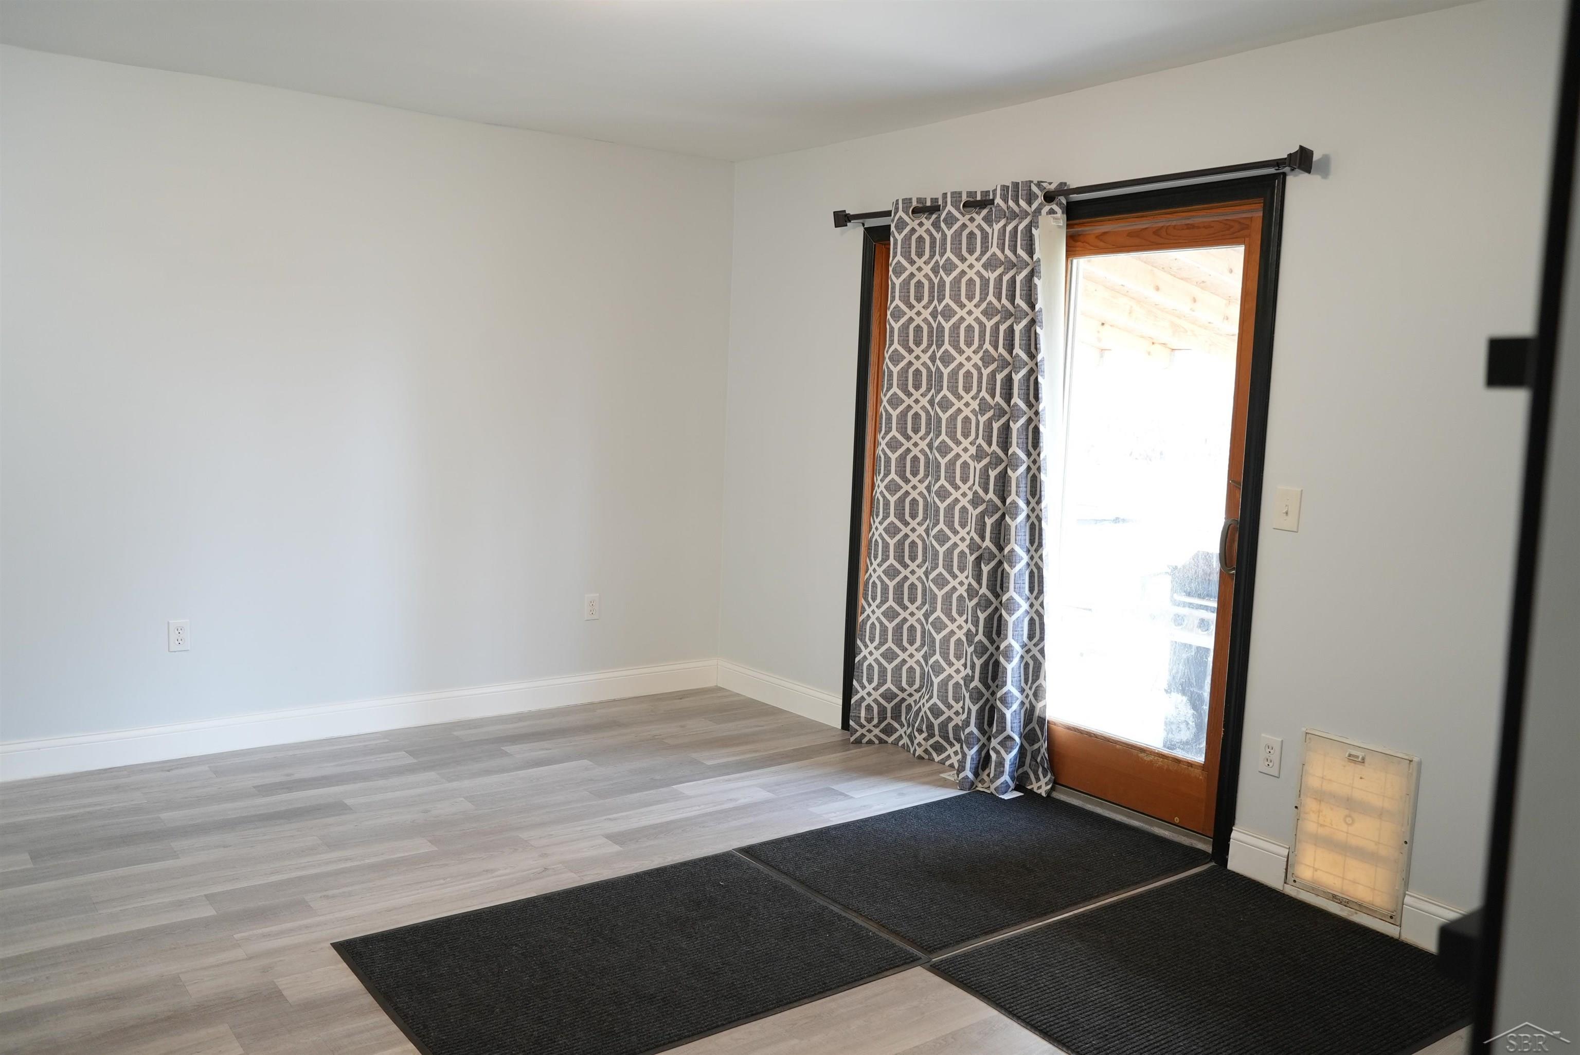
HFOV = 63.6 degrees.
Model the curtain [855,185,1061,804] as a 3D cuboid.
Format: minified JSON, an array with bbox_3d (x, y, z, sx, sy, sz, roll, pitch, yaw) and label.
[{"bbox_3d":[0.583,-0.138,4.640,0.145,2.130,0.980,-3,8,-36],"label":"curtain"}]

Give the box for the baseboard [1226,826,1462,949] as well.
[{"bbox_3d":[1.528,1.013,3.550,0.016,0.137,0.710,-3,8,-36],"label":"baseboard"}]

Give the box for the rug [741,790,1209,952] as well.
[{"bbox_3d":[0.588,1.006,3.951,1.235,0.010,0.865,-3,8,-36],"label":"rug"}]

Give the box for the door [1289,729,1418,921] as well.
[{"bbox_3d":[1.541,0.825,3.515,0.030,0.467,0.336,-3,8,-36],"label":"door"}]

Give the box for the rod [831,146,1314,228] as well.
[{"bbox_3d":[0.812,-1.116,4.290,0.125,0.085,2.090,-3,8,-36],"label":"rod"}]

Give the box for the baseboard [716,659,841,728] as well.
[{"bbox_3d":[-0.074,0.738,5.698,0.016,0.136,0.950,-3,8,-36],"label":"baseboard"}]

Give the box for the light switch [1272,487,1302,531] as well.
[{"bbox_3d":[1.418,-0.052,3.638,0.014,0.124,0.078,-3,8,-36],"label":"light switch"}]

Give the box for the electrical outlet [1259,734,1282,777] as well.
[{"bbox_3d":[1.398,0.667,3.711,0.008,0.115,0.070,-3,8,-36],"label":"electrical outlet"}]

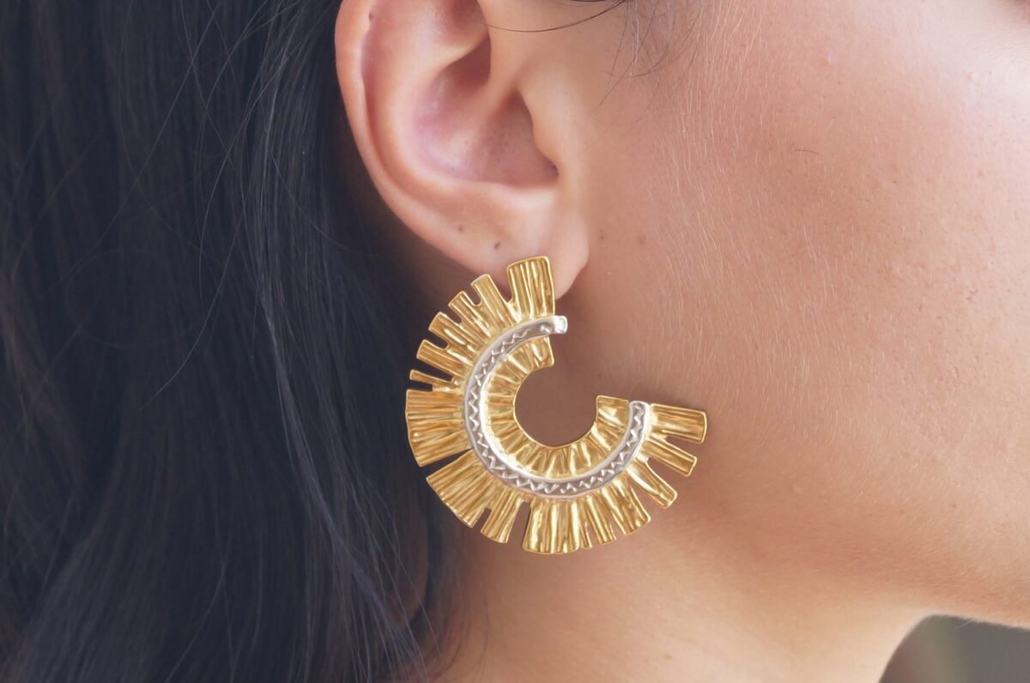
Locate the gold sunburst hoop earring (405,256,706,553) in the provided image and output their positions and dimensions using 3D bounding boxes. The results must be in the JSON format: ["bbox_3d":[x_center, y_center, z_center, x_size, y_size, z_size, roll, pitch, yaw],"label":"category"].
[{"bbox_3d":[0.007,0.011,0.435,0.051,0.051,0.006,0,1,-5],"label":"gold sunburst hoop earring"}]

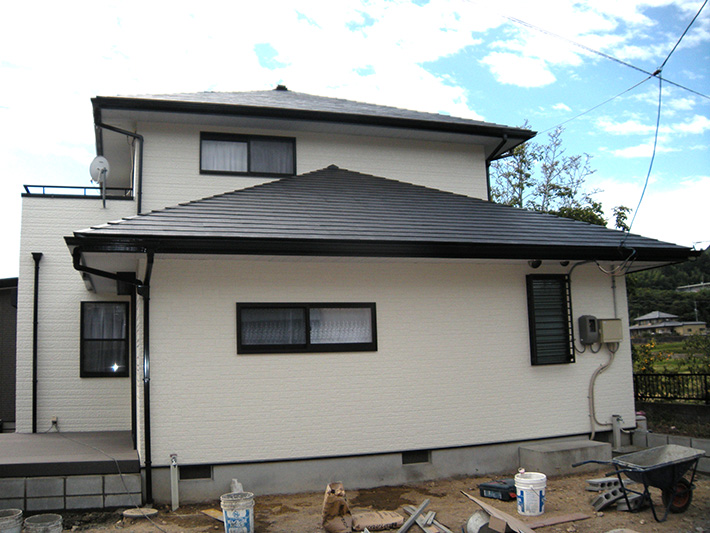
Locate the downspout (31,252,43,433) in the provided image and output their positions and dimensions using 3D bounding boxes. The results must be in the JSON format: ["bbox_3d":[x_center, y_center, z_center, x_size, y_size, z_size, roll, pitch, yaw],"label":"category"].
[{"bbox_3d":[-4.828,1.151,10.871,0.140,2.750,0.120,1,-8,-19],"label":"downspout"}]

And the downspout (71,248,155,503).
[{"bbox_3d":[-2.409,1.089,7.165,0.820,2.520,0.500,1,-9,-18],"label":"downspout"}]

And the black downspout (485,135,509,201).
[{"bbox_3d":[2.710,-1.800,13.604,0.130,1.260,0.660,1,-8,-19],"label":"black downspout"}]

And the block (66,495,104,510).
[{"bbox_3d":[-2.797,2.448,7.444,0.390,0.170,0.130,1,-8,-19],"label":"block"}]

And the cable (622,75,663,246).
[{"bbox_3d":[3.194,-1.182,8.006,0.420,2.050,0.450,1,-8,-19],"label":"cable"}]

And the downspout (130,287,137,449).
[{"bbox_3d":[-2.801,1.279,9.093,0.075,2.050,0.080,1,-8,-19],"label":"downspout"}]

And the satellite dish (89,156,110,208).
[{"bbox_3d":[-4.128,-1.336,11.560,0.380,0.840,0.430,-6,-9,29],"label":"satellite dish"}]

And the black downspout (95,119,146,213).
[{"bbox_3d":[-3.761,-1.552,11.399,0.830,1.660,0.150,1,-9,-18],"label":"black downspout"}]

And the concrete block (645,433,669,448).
[{"bbox_3d":[3.963,2.285,9.353,0.150,0.190,0.390,1,-9,-18],"label":"concrete block"}]

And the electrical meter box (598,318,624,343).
[{"bbox_3d":[3.474,0.883,9.754,0.345,0.305,0.120,1,-8,-19],"label":"electrical meter box"}]

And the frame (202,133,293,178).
[{"bbox_3d":[-1.786,-1.898,12.157,1.670,0.720,0.120,1,-9,-18],"label":"frame"}]

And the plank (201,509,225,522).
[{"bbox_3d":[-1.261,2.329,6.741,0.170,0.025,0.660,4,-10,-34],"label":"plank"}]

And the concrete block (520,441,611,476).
[{"bbox_3d":[2.543,2.317,8.676,1.030,0.285,0.620,1,-8,-19],"label":"concrete block"}]

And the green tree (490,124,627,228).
[{"bbox_3d":[5.023,0.045,17.756,3.700,7.380,3.600,-4,-8,16],"label":"green tree"}]

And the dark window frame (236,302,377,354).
[{"bbox_3d":[-0.549,0.703,8.213,1.690,0.580,0.090,1,-8,-19],"label":"dark window frame"}]

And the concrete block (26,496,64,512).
[{"bbox_3d":[-3.089,2.373,7.184,0.390,0.175,0.150,1,-9,-18],"label":"concrete block"}]

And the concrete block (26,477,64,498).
[{"bbox_3d":[-3.099,2.207,7.206,0.390,0.190,0.150,1,-9,-18],"label":"concrete block"}]

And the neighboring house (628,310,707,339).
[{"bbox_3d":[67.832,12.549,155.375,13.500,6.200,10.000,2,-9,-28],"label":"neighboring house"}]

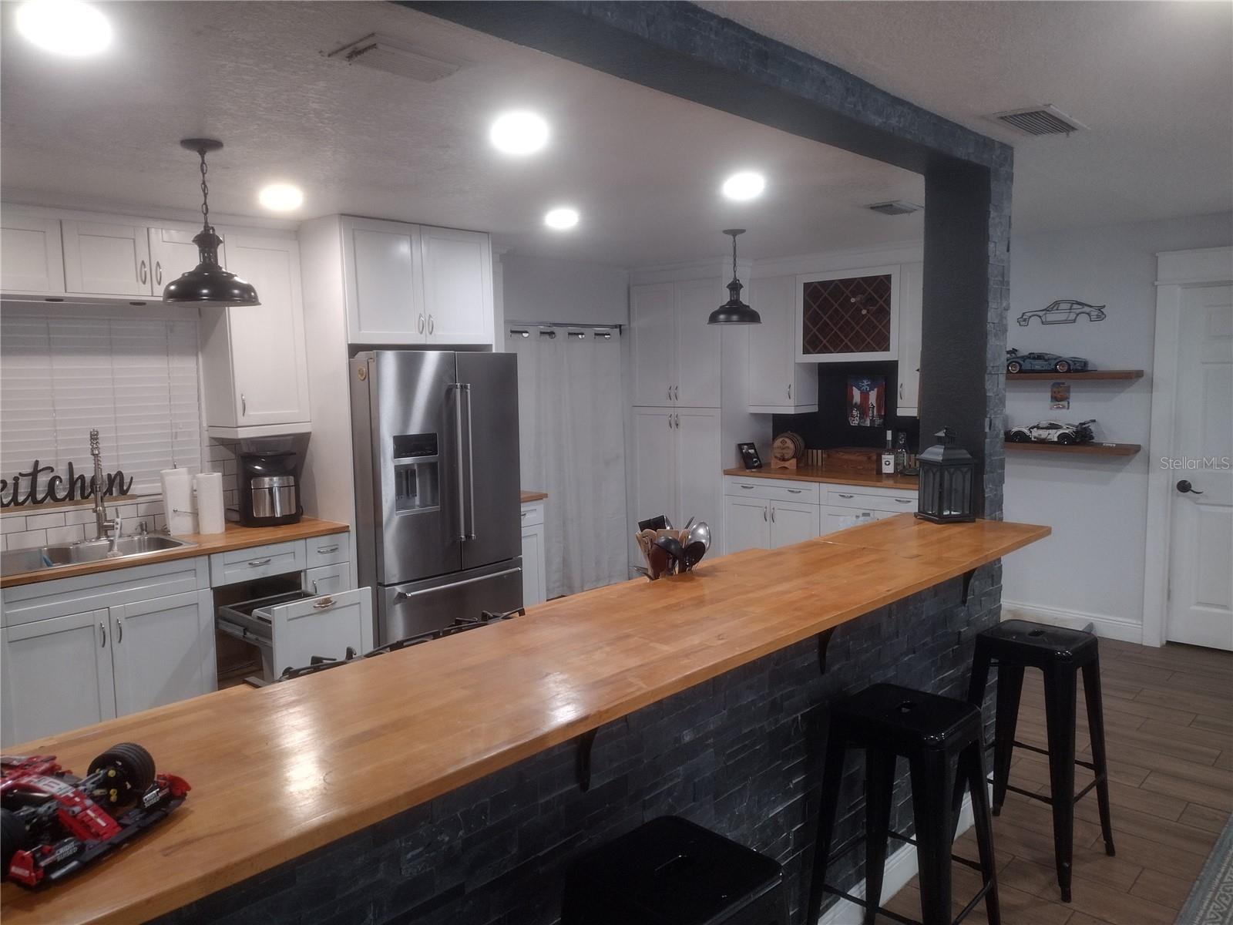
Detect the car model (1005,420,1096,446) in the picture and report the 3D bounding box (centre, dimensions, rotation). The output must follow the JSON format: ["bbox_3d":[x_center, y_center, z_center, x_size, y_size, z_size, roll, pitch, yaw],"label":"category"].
[{"bbox_3d":[2.562,-0.187,5.718,0.500,0.140,0.200,4,8,41],"label":"car model"}]

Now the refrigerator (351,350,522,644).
[{"bbox_3d":[-1.067,0.289,5.269,0.740,1.770,0.901,4,8,43],"label":"refrigerator"}]

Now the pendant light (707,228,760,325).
[{"bbox_3d":[0.661,-1.035,5.380,0.312,0.497,0.312,-1,6,0],"label":"pendant light"}]

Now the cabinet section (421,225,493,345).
[{"bbox_3d":[-1.060,-0.956,5.354,0.580,0.608,0.458,4,8,43],"label":"cabinet section"}]

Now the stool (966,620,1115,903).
[{"bbox_3d":[1.387,0.944,3.216,0.420,0.767,0.420,-6,8,-43],"label":"stool"}]

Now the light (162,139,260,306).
[{"bbox_3d":[-1.321,-0.768,3.105,0.312,0.498,0.312,4,8,41],"label":"light"}]

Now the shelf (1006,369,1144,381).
[{"bbox_3d":[2.686,-0.519,5.813,0.854,0.039,0.210,4,8,43],"label":"shelf"}]

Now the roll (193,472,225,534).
[{"bbox_3d":[-1.907,0.193,4.520,0.120,0.280,0.120,-1,6,0],"label":"roll"}]

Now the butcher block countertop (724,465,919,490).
[{"bbox_3d":[1.512,0.088,6.475,1.520,0.038,0.620,4,8,41],"label":"butcher block countertop"}]

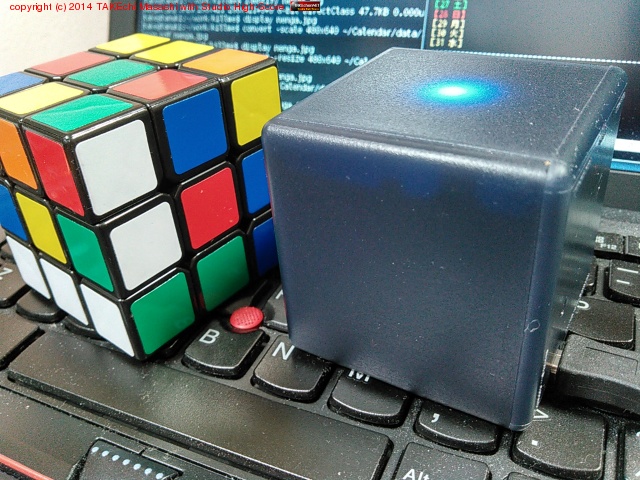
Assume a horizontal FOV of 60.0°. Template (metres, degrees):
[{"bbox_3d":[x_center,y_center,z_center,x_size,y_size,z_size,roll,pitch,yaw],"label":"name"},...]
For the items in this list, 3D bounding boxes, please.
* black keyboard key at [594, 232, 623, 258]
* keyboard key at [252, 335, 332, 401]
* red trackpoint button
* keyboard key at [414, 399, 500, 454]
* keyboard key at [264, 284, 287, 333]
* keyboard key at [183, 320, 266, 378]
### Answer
[{"bbox_3d":[0.079,0.001,0.159,0.015,0.003,0.011,9,34,24],"label":"black keyboard key"},{"bbox_3d":[-0.006,0.029,0.128,0.016,0.003,0.016,9,34,24],"label":"keyboard key"},{"bbox_3d":[-0.019,0.021,0.143,0.008,0.003,0.008,-4,31,3],"label":"red trackpoint button"},{"bbox_3d":[0.029,0.035,0.113,0.016,0.003,0.016,9,34,24],"label":"keyboard key"},{"bbox_3d":[-0.006,0.018,0.147,0.016,0.003,0.016,9,34,24],"label":"keyboard key"},{"bbox_3d":[-0.023,0.026,0.136,0.016,0.003,0.016,9,34,24],"label":"keyboard key"}]

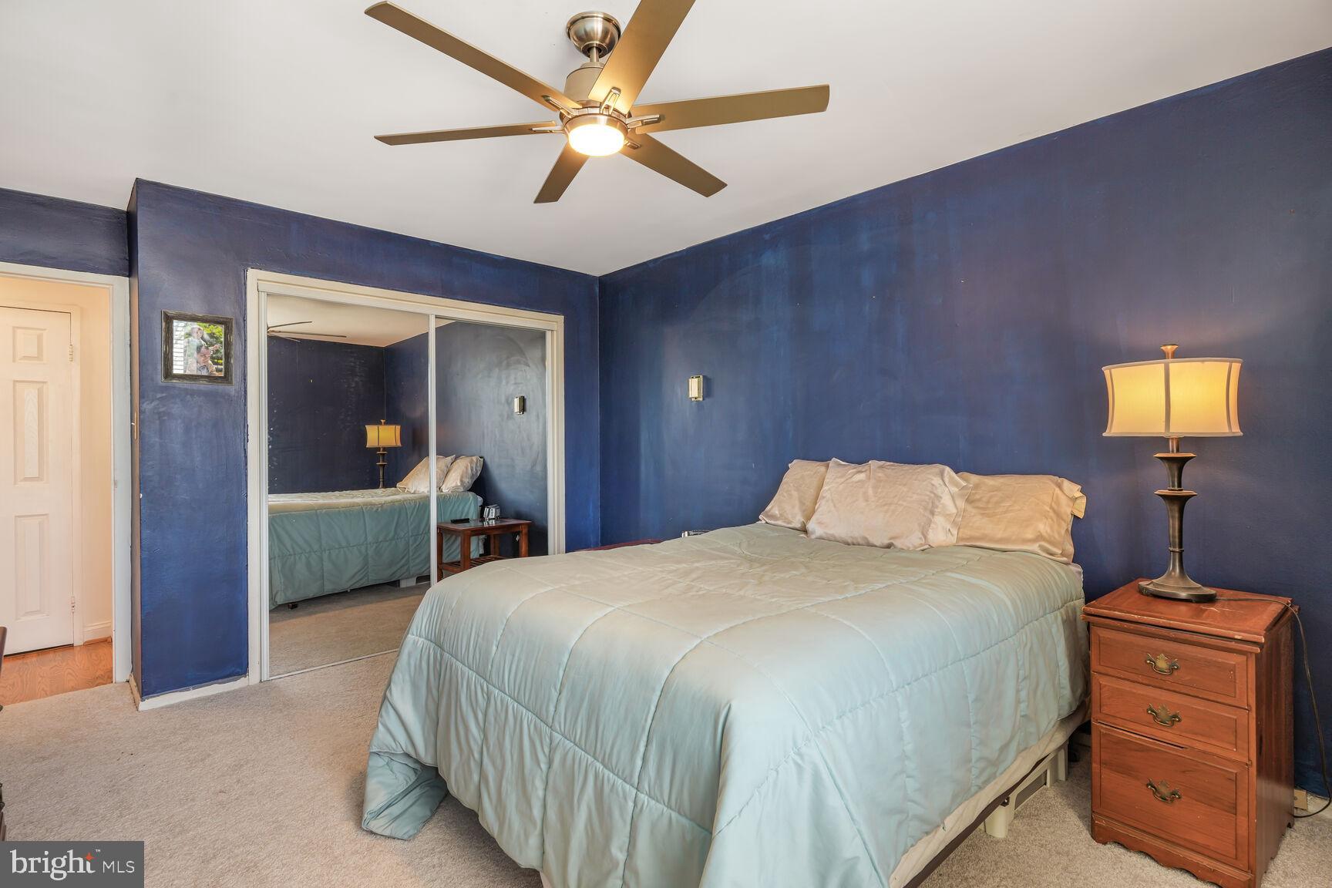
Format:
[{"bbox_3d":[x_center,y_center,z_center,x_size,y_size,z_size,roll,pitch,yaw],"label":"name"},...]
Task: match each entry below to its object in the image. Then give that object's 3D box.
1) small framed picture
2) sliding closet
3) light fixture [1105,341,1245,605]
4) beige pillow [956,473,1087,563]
[{"bbox_3d":[-2.245,-0.456,3.023,0.280,0.338,0.025,-1,0,-43],"label":"small framed picture"},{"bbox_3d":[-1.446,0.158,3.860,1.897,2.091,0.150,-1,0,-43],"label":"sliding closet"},{"bbox_3d":[1.706,0.084,2.115,0.370,0.836,0.370,-1,0,-43],"label":"light fixture"},{"bbox_3d":[1.282,0.274,2.526,0.640,0.390,0.160,0,-32,47],"label":"beige pillow"}]

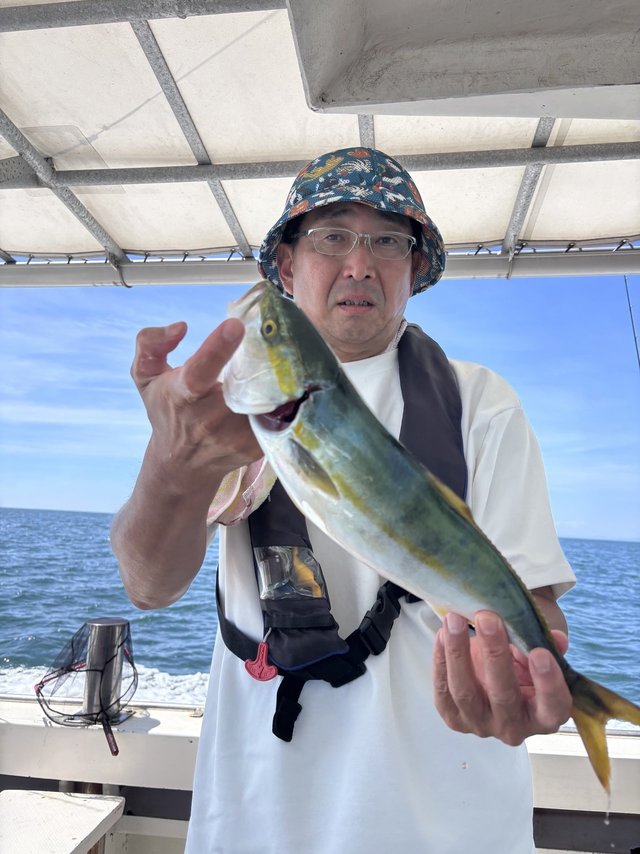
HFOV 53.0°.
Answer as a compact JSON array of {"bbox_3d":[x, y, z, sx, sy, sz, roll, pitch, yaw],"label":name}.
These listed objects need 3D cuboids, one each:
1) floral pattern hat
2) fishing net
[{"bbox_3d":[0.044,-0.298,0.888,0.254,0.155,0.275,4,-15,-4],"label":"floral pattern hat"},{"bbox_3d":[-0.557,0.598,1.530,0.235,0.245,0.275,7,-9,-23],"label":"fishing net"}]

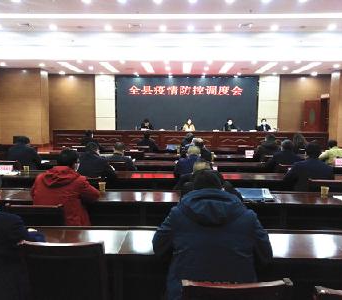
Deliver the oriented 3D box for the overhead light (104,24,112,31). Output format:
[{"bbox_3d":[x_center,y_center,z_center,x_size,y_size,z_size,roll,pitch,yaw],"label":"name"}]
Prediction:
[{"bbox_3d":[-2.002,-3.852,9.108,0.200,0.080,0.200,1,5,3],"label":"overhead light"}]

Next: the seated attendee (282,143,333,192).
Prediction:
[{"bbox_3d":[1.847,0.551,3.880,0.600,1.280,0.750,1,5,3],"label":"seated attendee"}]

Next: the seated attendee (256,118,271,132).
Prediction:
[{"bbox_3d":[3.124,-0.380,9.761,0.520,1.290,0.700,1,6,2],"label":"seated attendee"}]

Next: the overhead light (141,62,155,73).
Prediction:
[{"bbox_3d":[-0.862,-3.194,11.324,0.300,0.060,1.900,1,5,3],"label":"overhead light"}]

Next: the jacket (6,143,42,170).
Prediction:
[{"bbox_3d":[-2.662,0.180,5.250,0.560,0.660,0.420,1,5,3],"label":"jacket"}]

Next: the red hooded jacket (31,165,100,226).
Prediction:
[{"bbox_3d":[-0.969,0.502,2.706,0.540,0.760,0.580,2,6,10],"label":"red hooded jacket"}]

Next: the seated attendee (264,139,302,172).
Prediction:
[{"bbox_3d":[1.988,0.446,5.150,0.580,1.250,0.750,1,5,3],"label":"seated attendee"}]

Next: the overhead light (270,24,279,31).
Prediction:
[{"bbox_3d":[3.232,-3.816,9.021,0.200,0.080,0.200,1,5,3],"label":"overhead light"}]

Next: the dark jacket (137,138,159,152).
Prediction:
[{"bbox_3d":[-0.588,0.050,7.385,0.560,0.650,0.480,1,6,2],"label":"dark jacket"}]

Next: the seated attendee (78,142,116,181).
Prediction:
[{"bbox_3d":[-1.012,0.542,4.000,0.560,1.300,0.780,2,6,12],"label":"seated attendee"}]

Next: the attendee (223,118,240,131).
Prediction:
[{"bbox_3d":[2.024,-0.394,9.807,0.520,1.290,0.700,1,6,2],"label":"attendee"}]

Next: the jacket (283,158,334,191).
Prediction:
[{"bbox_3d":[1.767,0.456,3.748,0.620,0.670,0.520,0,6,-6],"label":"jacket"}]

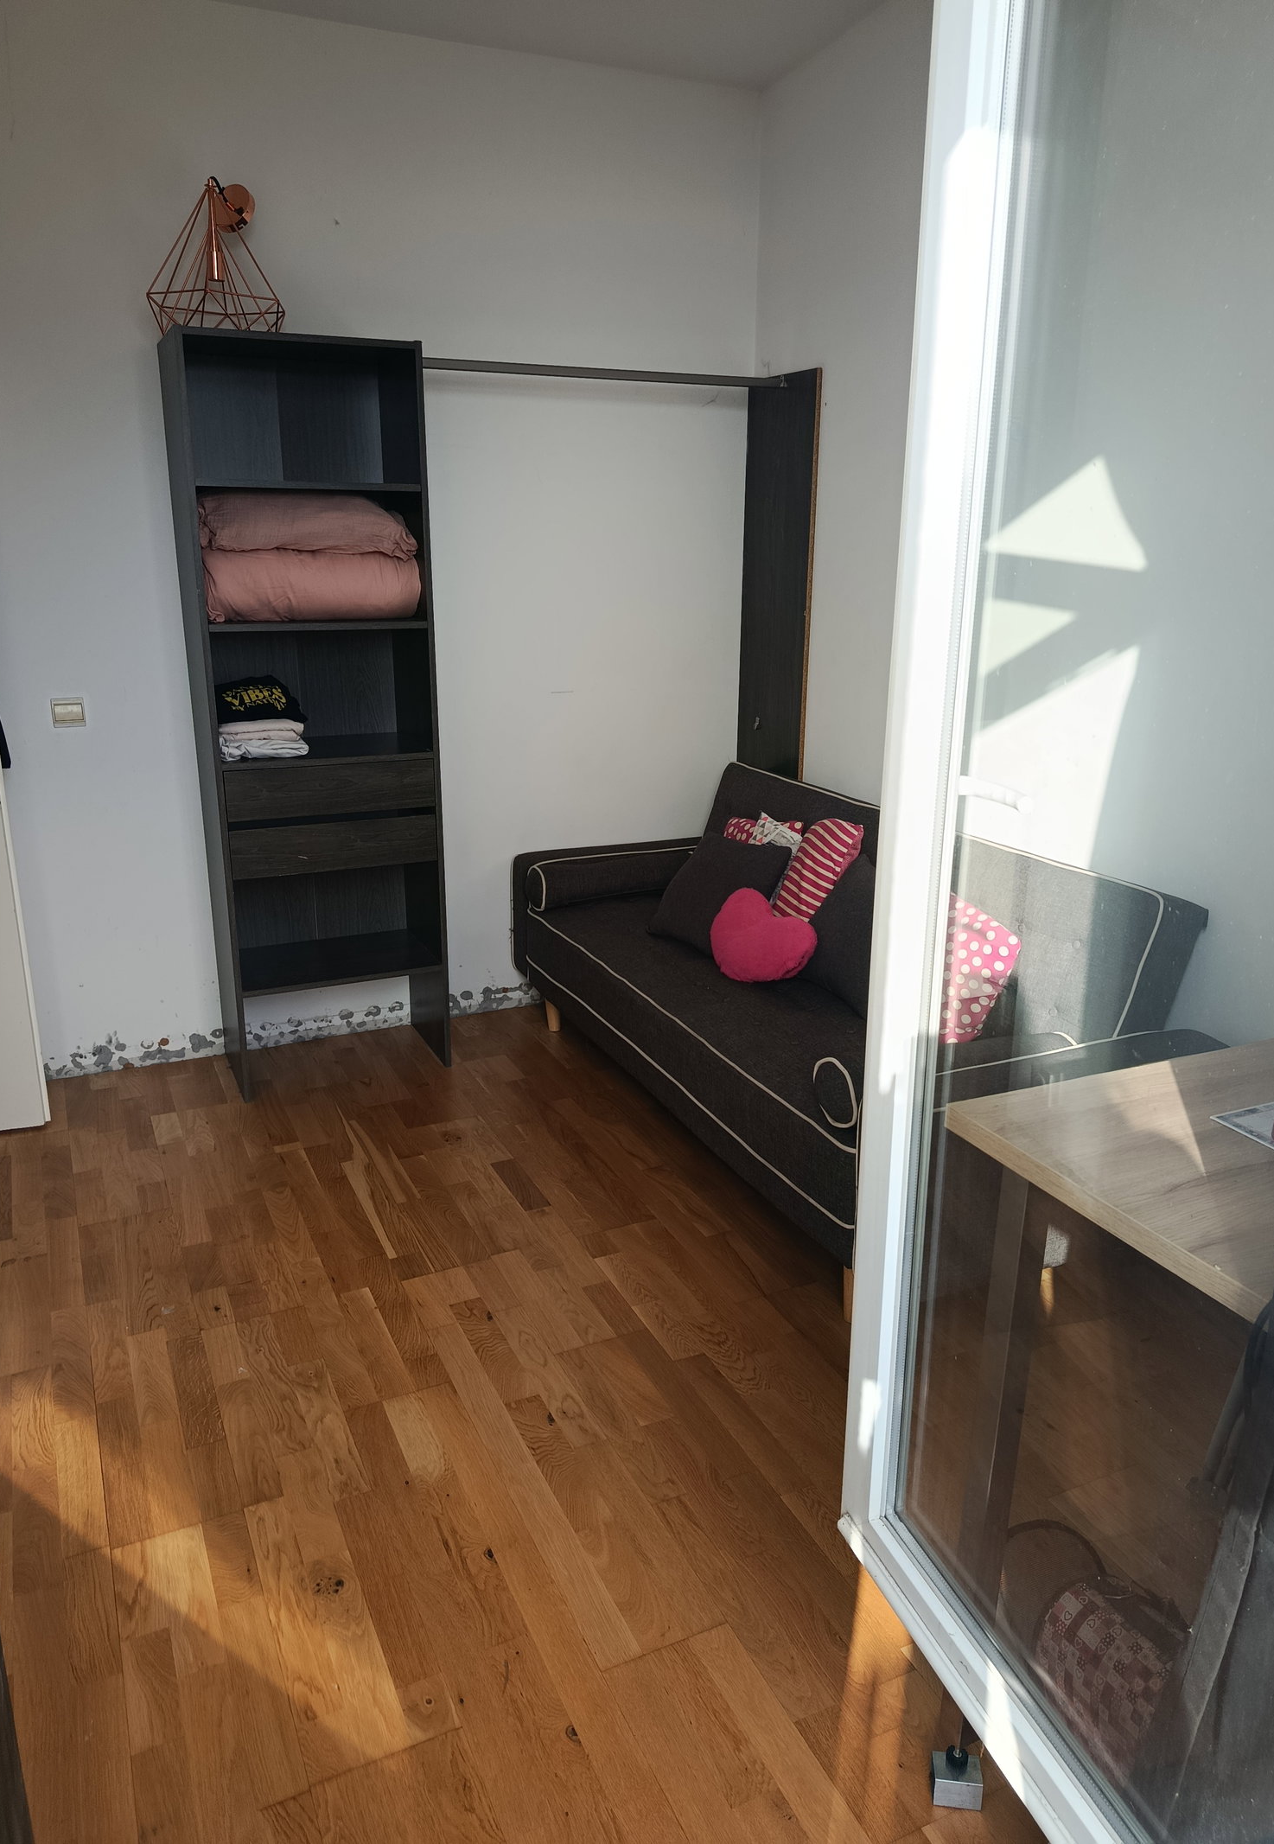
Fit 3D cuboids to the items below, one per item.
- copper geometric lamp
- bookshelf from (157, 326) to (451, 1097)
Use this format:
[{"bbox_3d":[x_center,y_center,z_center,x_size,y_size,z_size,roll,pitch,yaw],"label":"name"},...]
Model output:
[{"bbox_3d":[-1.047,-1.646,3.173,0.353,0.361,0.318,-13,22,-37],"label":"copper geometric lamp"},{"bbox_3d":[-0.907,-0.538,3.604,0.603,2.010,0.387,-7,19,-24],"label":"bookshelf"}]

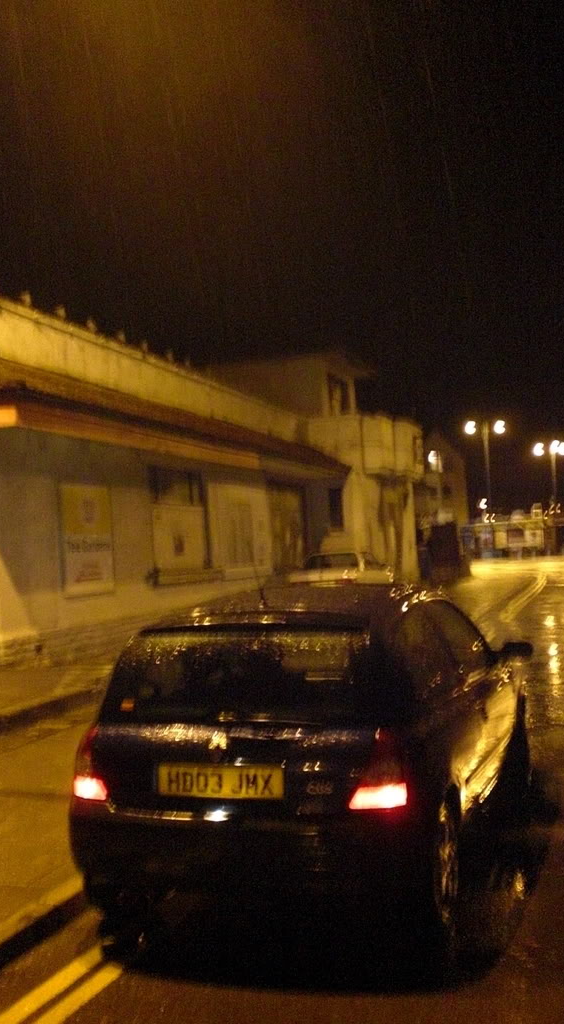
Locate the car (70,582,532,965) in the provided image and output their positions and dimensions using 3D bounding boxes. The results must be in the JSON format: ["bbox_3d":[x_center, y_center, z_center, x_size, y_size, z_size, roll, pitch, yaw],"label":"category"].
[{"bbox_3d":[0.328,1.126,5.896,1.670,1.430,3.830,-3,-1,17],"label":"car"}]

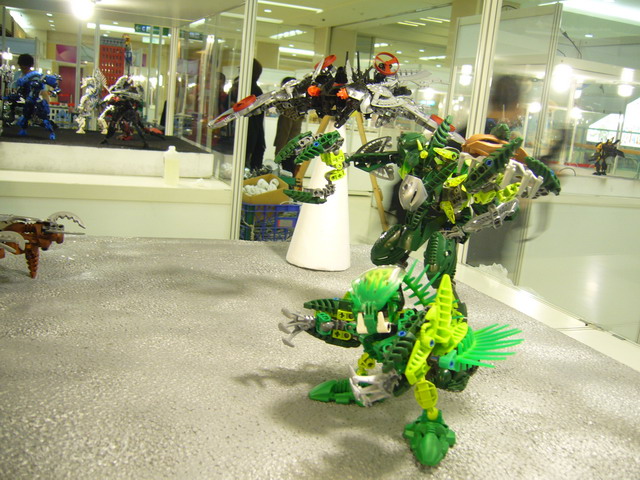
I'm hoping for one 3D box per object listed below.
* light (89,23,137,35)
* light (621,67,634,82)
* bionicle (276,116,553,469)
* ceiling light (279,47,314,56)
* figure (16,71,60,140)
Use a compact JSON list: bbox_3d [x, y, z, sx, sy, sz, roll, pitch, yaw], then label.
[{"bbox_3d":[-4.810,-4.898,15.000,1.150,0.120,0.250,1,12,-23],"label":"light"},{"bbox_3d":[1.901,-1.023,4.000,0.070,0.090,0.070,1,12,-23],"label":"light"},{"bbox_3d":[0.069,0.017,0.575,0.242,0.252,0.175,12,13,30],"label":"bionicle"},{"bbox_3d":[-0.581,-4.661,16.000,0.950,0.120,0.250,1,12,-23],"label":"ceiling light"},{"bbox_3d":[-1.055,-0.505,2.420,0.155,0.240,0.130,1,12,-21],"label":"figure"}]

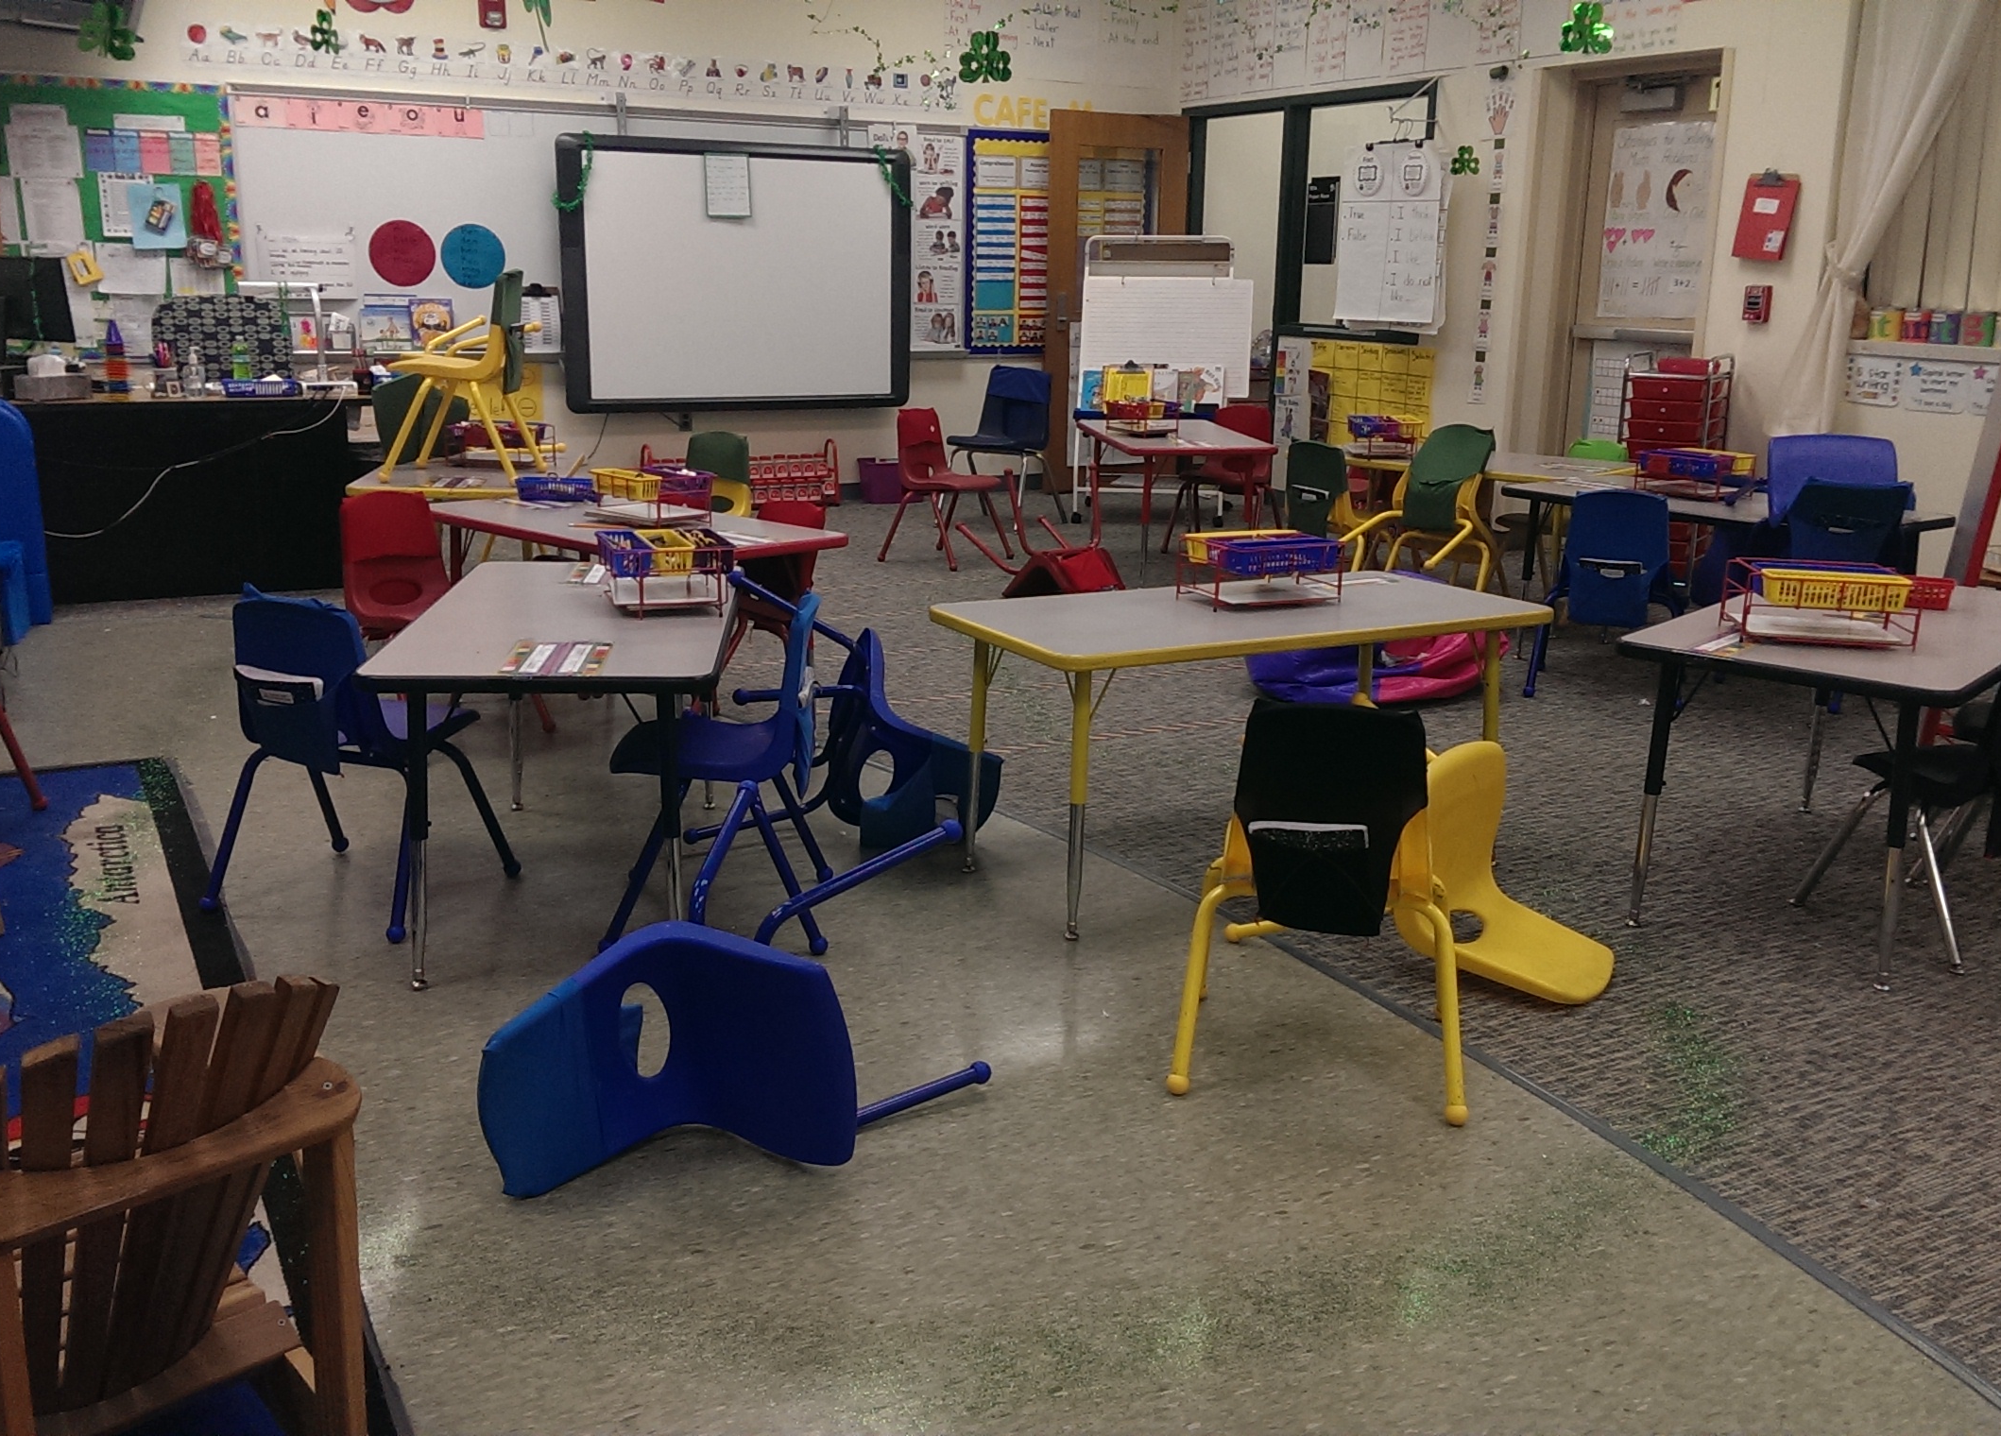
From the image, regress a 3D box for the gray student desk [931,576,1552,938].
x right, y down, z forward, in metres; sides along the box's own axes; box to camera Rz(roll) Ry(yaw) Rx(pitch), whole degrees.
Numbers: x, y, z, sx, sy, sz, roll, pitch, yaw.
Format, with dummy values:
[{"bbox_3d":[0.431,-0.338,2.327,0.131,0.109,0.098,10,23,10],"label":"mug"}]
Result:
[{"bbox_3d":[0.509,0.045,3.990,1.220,0.567,0.610,-7,16,-28],"label":"gray student desk"}]

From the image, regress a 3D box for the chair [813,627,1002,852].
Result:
[{"bbox_3d":[-0.345,0.020,4.323,0.645,0.450,0.450,10,40,-20],"label":"chair"}]

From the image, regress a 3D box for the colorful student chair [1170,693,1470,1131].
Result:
[{"bbox_3d":[0.555,0.258,3.152,0.450,0.645,0.460,4,14,11],"label":"colorful student chair"}]

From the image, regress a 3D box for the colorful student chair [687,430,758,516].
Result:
[{"bbox_3d":[-1.092,-0.679,6.742,0.460,0.650,0.430,8,15,24],"label":"colorful student chair"}]

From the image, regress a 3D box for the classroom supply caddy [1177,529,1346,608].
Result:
[{"bbox_3d":[0.565,-0.333,4.161,0.320,0.150,0.200,-5,15,-24],"label":"classroom supply caddy"}]

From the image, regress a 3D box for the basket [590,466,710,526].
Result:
[{"bbox_3d":[-0.953,-0.616,5.168,0.250,0.145,0.320,-11,18,-41],"label":"basket"}]

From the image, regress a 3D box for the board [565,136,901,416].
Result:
[{"bbox_3d":[-1.324,-2.234,9.611,1.810,1.290,0.090,-6,16,-27],"label":"board"}]

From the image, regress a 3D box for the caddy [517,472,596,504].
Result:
[{"bbox_3d":[-1.270,-0.667,5.437,0.225,0.078,0.100,-1,14,-7],"label":"caddy"}]

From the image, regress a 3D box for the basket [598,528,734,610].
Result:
[{"bbox_3d":[-0.704,-0.319,3.989,0.250,0.150,0.330,-3,14,-16],"label":"basket"}]

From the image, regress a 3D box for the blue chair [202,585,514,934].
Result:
[{"bbox_3d":[-1.302,0.044,3.817,0.460,0.660,0.440,6,15,18],"label":"blue chair"}]

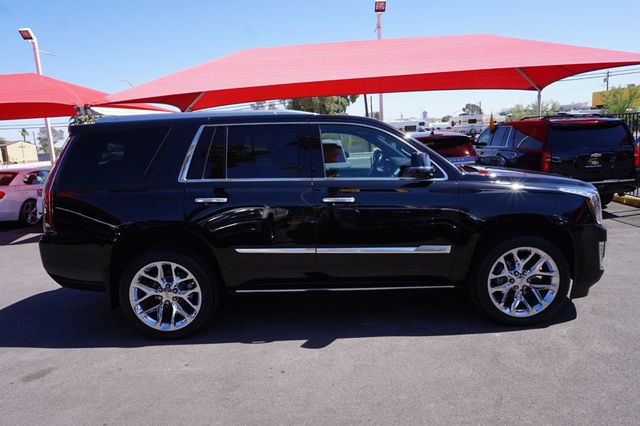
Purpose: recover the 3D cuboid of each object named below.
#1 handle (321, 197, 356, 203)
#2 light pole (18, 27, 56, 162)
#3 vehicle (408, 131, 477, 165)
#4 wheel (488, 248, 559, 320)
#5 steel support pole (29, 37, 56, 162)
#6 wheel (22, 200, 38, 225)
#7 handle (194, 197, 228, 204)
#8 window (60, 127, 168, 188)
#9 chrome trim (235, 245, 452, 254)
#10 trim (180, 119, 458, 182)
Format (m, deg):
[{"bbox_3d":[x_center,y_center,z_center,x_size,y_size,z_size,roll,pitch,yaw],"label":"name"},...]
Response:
[{"bbox_3d":[0.152,-0.104,3.393,0.265,0.045,0.060,0,9,0],"label":"handle"},{"bbox_3d":[-9.557,-3.285,14.689,0.420,6.060,0.650,-3,9,0],"label":"light pole"},{"bbox_3d":[3.220,-1.527,13.546,1.970,1.780,4.800,-3,9,0],"label":"vehicle"},{"bbox_3d":[1.720,0.585,3.600,0.600,0.600,0.220,-3,9,0],"label":"wheel"},{"bbox_3d":[-9.523,-3.191,14.926,0.140,5.800,0.140,-3,9,0],"label":"steel support pole"},{"bbox_3d":[-6.858,-0.001,10.000,0.200,0.550,0.550,-3,9,0],"label":"wheel"},{"bbox_3d":[-0.861,-0.100,3.387,0.265,0.045,0.060,0,9,0],"label":"handle"},{"bbox_3d":[-1.690,-0.458,3.489,0.900,0.470,0.160,0,9,0],"label":"window"},{"bbox_3d":[0.186,0.298,3.445,1.750,0.050,0.040,0,9,0],"label":"chrome trim"},{"bbox_3d":[-0.045,-0.497,3.474,2.200,0.500,0.180,0,9,0],"label":"trim"}]

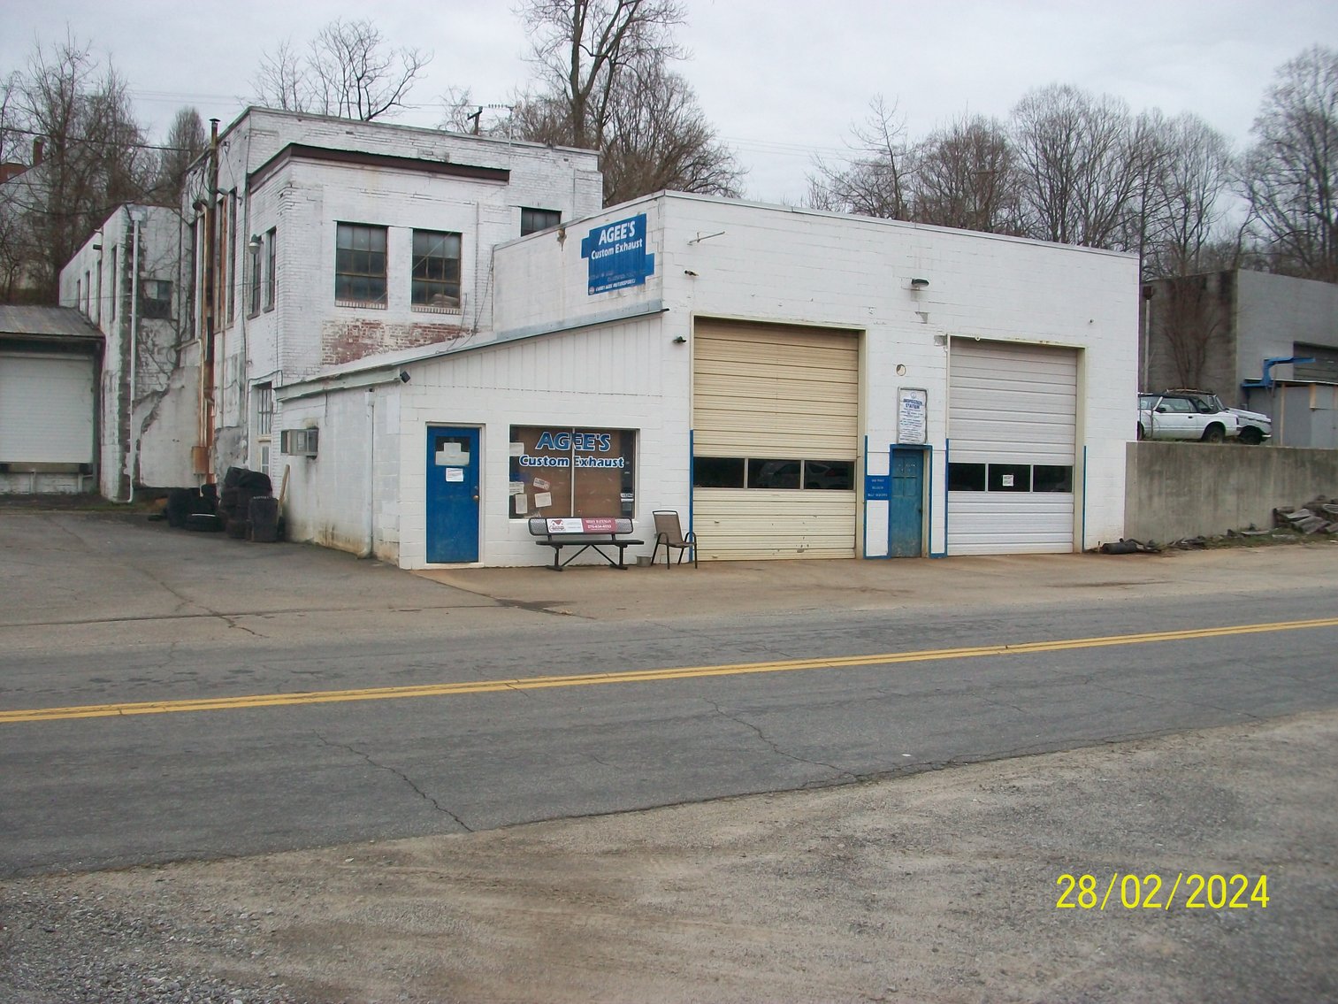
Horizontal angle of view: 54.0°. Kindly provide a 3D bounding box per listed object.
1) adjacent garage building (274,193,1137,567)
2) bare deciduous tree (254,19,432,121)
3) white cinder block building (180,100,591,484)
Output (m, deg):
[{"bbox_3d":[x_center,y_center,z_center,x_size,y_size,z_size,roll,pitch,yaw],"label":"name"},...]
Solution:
[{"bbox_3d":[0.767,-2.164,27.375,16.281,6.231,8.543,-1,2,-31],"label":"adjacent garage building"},{"bbox_3d":[-12.900,-14.900,51.500,7.000,8.200,6.500,0,1,0],"label":"bare deciduous tree"},{"bbox_3d":[-6.309,-4.009,31.806,8.543,8.995,9.950,-1,2,-31],"label":"white cinder block building"}]

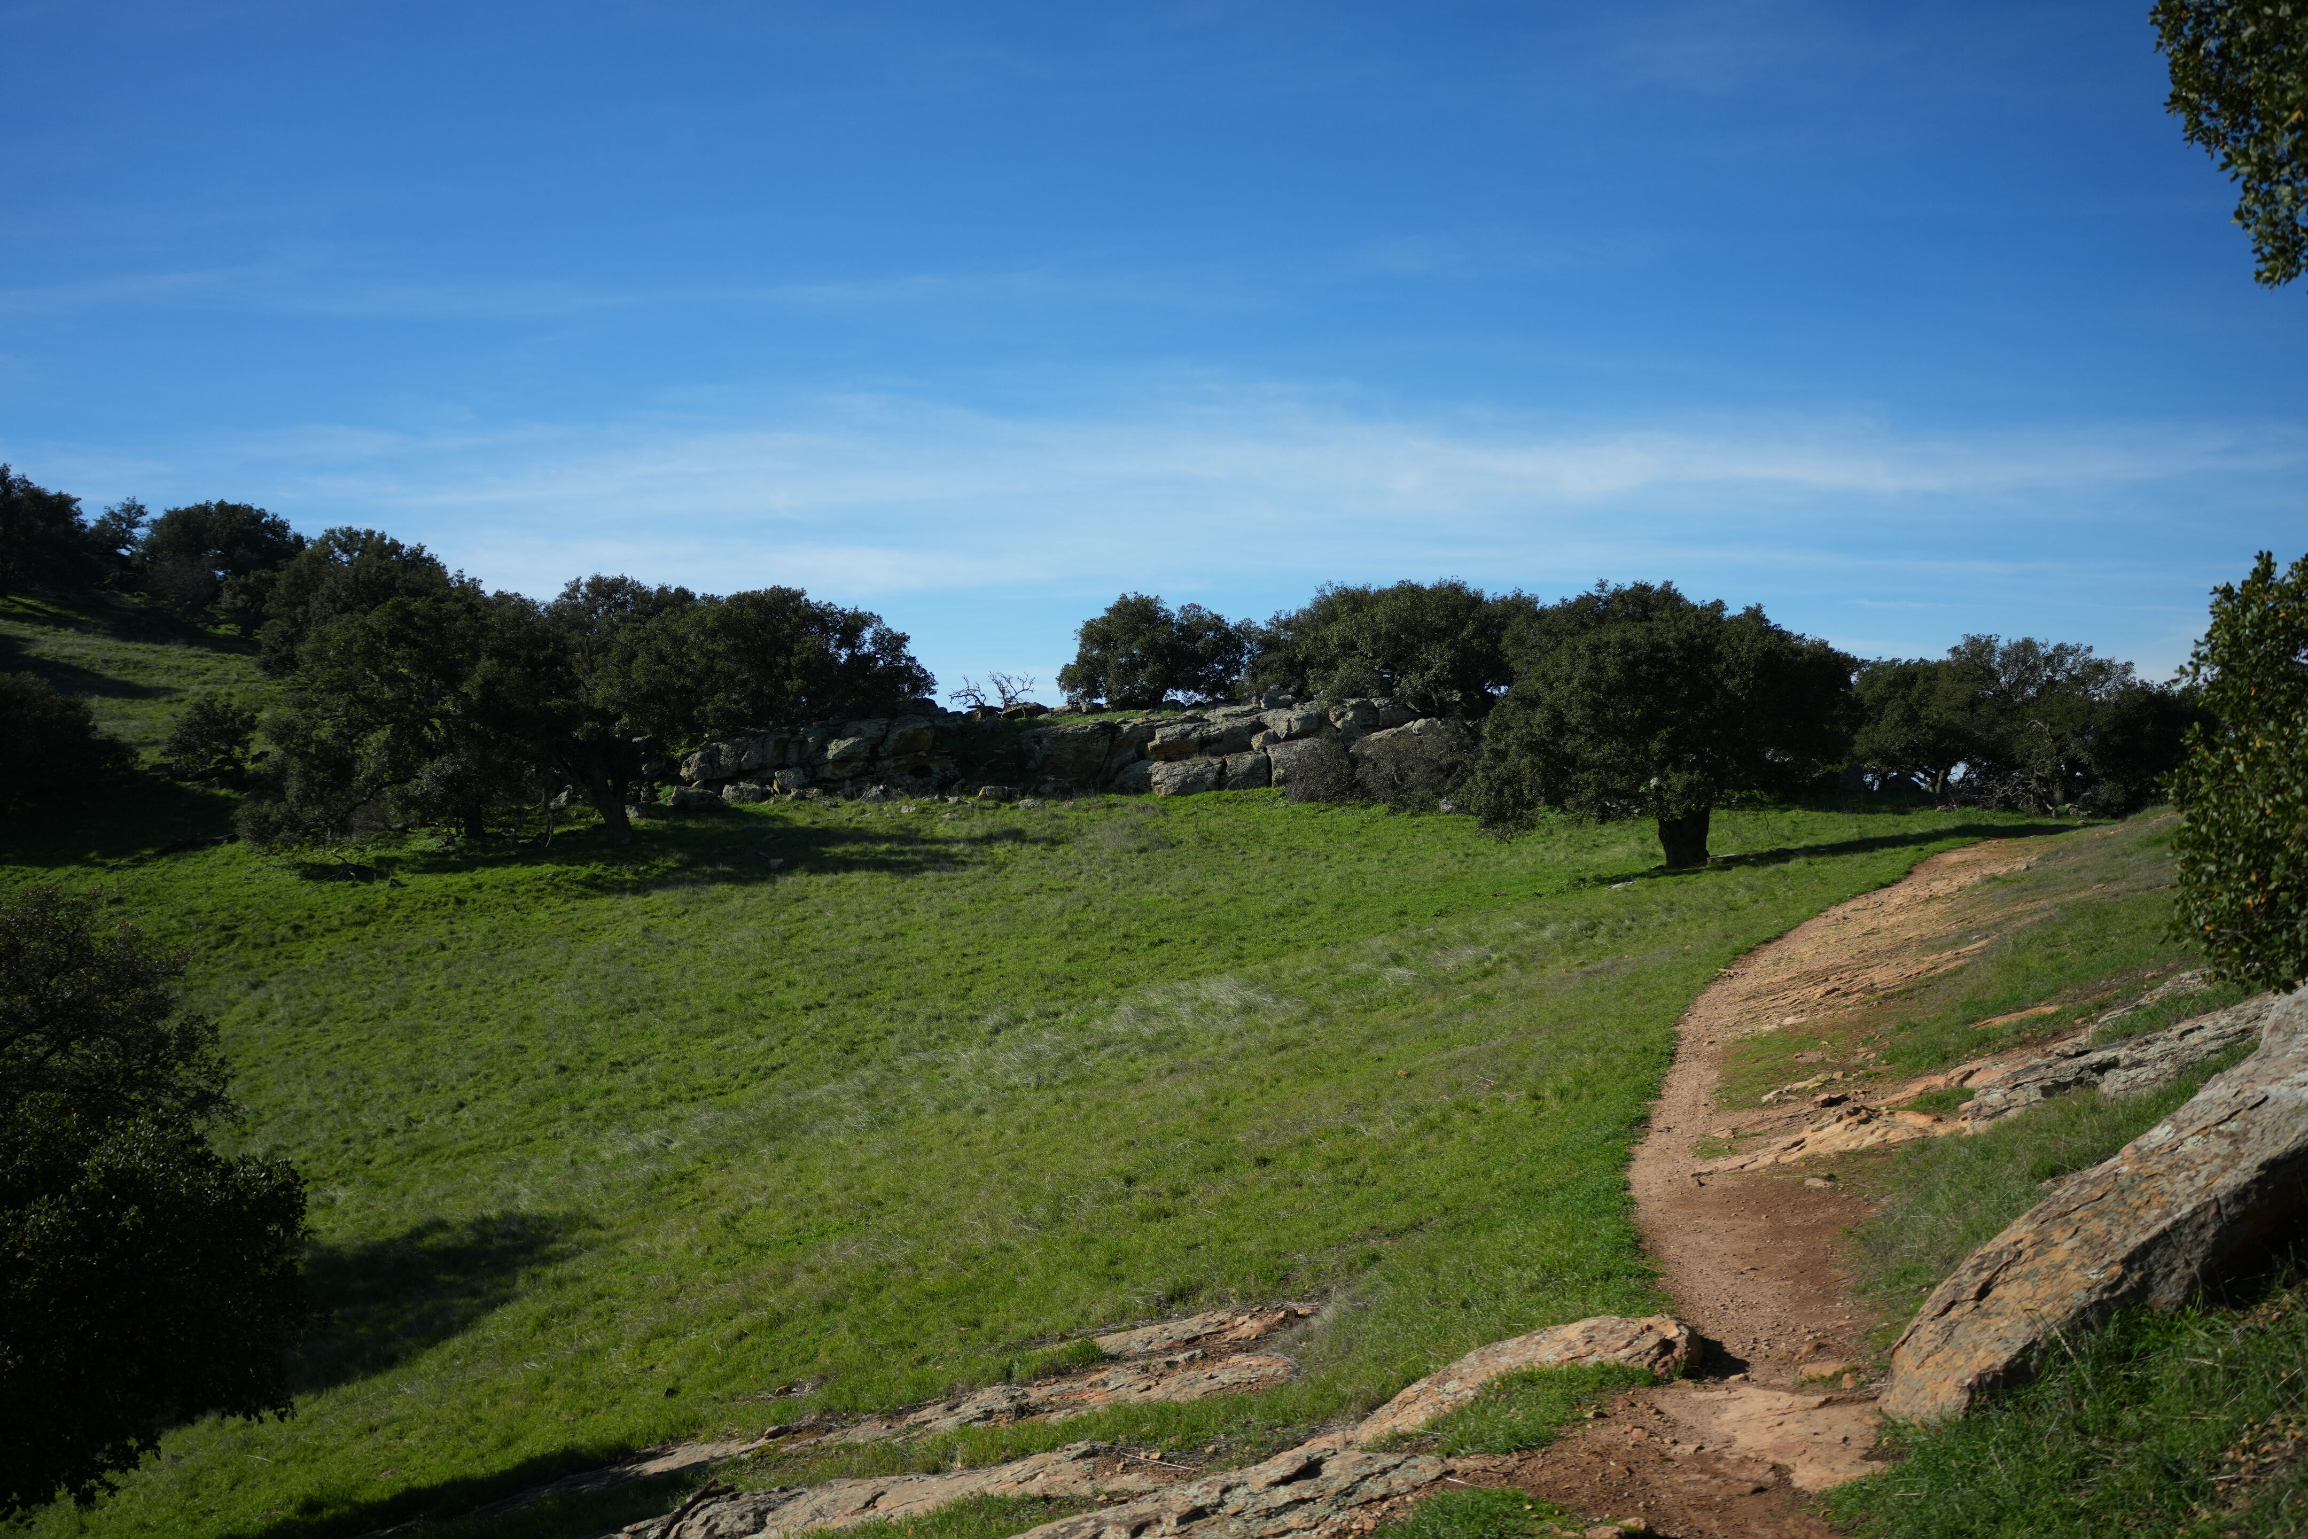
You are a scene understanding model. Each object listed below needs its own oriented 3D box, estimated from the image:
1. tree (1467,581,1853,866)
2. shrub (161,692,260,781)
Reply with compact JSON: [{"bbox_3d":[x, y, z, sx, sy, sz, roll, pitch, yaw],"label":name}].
[{"bbox_3d":[10.003,-0.892,35.500,7.200,5.520,6.840,0,1,16],"label":"tree"},{"bbox_3d":[-26.268,-0.904,50.000,2.450,2.510,2.250,-1,1,-28],"label":"shrub"}]

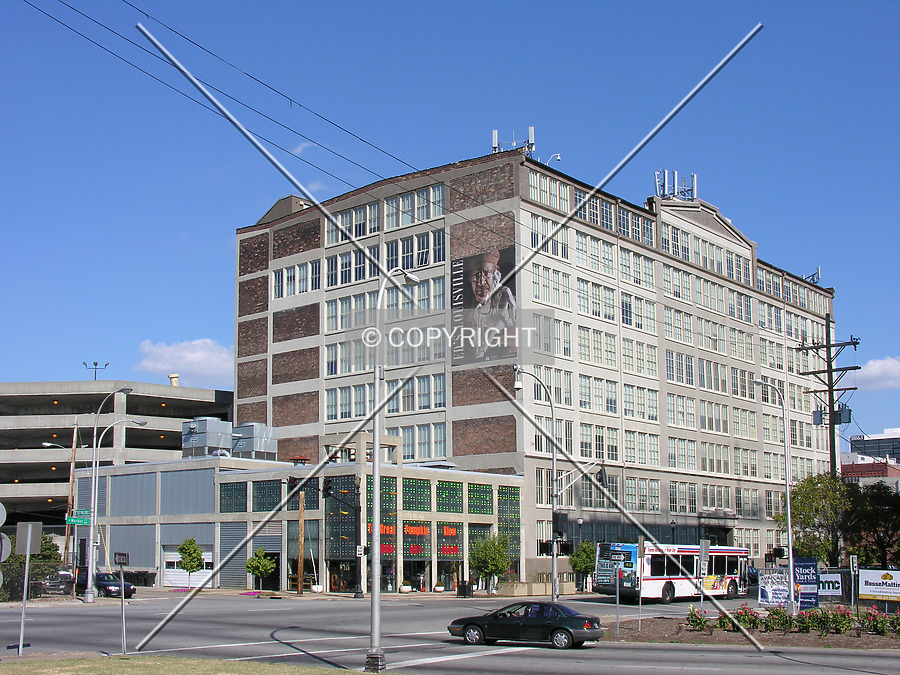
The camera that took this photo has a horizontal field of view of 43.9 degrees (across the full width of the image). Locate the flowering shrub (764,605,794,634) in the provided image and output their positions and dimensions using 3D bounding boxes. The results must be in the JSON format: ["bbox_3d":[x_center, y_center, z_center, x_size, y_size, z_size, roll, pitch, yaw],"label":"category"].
[{"bbox_3d":[10.692,9.158,36.500,0.980,0.920,0.980,0,-10,0],"label":"flowering shrub"}]

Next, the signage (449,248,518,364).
[{"bbox_3d":[2.658,-2.362,88.722,6.605,8.837,0.120,-9,-14,39],"label":"signage"}]

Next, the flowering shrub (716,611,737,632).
[{"bbox_3d":[8.109,8.327,32.853,0.587,0.605,0.587,-3,-11,13],"label":"flowering shrub"}]

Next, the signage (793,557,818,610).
[{"bbox_3d":[16.263,11.245,51.000,1.220,2.400,0.120,1,-10,-5],"label":"signage"}]

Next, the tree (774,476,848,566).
[{"bbox_3d":[19.478,10.638,60.089,3.909,6.732,3.909,0,-11,0],"label":"tree"}]

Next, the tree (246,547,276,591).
[{"bbox_3d":[-10.979,13.473,65.119,1.747,2.555,1.747,0,-11,0],"label":"tree"}]

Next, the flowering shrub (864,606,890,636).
[{"bbox_3d":[13.574,9.018,35.500,0.830,0.920,0.830,0,-10,0],"label":"flowering shrub"}]

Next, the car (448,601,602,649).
[{"bbox_3d":[2.260,8.537,33.495,4.480,1.370,1.700,-4,-11,20],"label":"car"}]

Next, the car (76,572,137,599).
[{"bbox_3d":[-19.517,14.000,63.280,4.500,1.420,1.760,-10,-15,44],"label":"car"}]

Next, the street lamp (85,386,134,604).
[{"bbox_3d":[-17.220,7.964,57.176,2.200,10.870,0.500,9,-13,-39],"label":"street lamp"}]

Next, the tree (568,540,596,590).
[{"bbox_3d":[8.361,14.236,69.500,2.100,3.200,2.100,0,-10,0],"label":"tree"}]

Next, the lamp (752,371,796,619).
[{"bbox_3d":[13.804,6.728,47.930,1.800,10.080,0.500,-7,-13,36],"label":"lamp"}]

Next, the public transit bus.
[{"bbox_3d":[12.297,12.693,60.378,2.600,2.980,12.240,-9,-15,39],"label":"public transit bus"}]

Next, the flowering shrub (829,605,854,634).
[{"bbox_3d":[12.554,9.050,35.850,0.792,0.919,0.792,0,-11,0],"label":"flowering shrub"}]

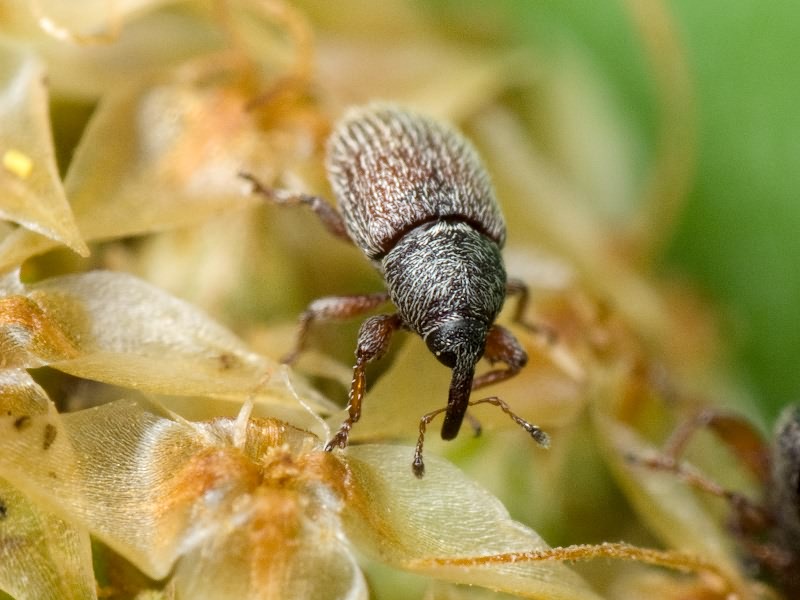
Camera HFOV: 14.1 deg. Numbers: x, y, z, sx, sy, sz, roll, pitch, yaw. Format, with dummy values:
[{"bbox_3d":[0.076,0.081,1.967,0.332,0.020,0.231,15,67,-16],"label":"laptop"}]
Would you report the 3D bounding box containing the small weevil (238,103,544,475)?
[{"bbox_3d":[0.000,0.000,0.022,0.002,0.001,0.003,-6,44,-14],"label":"small weevil"}]

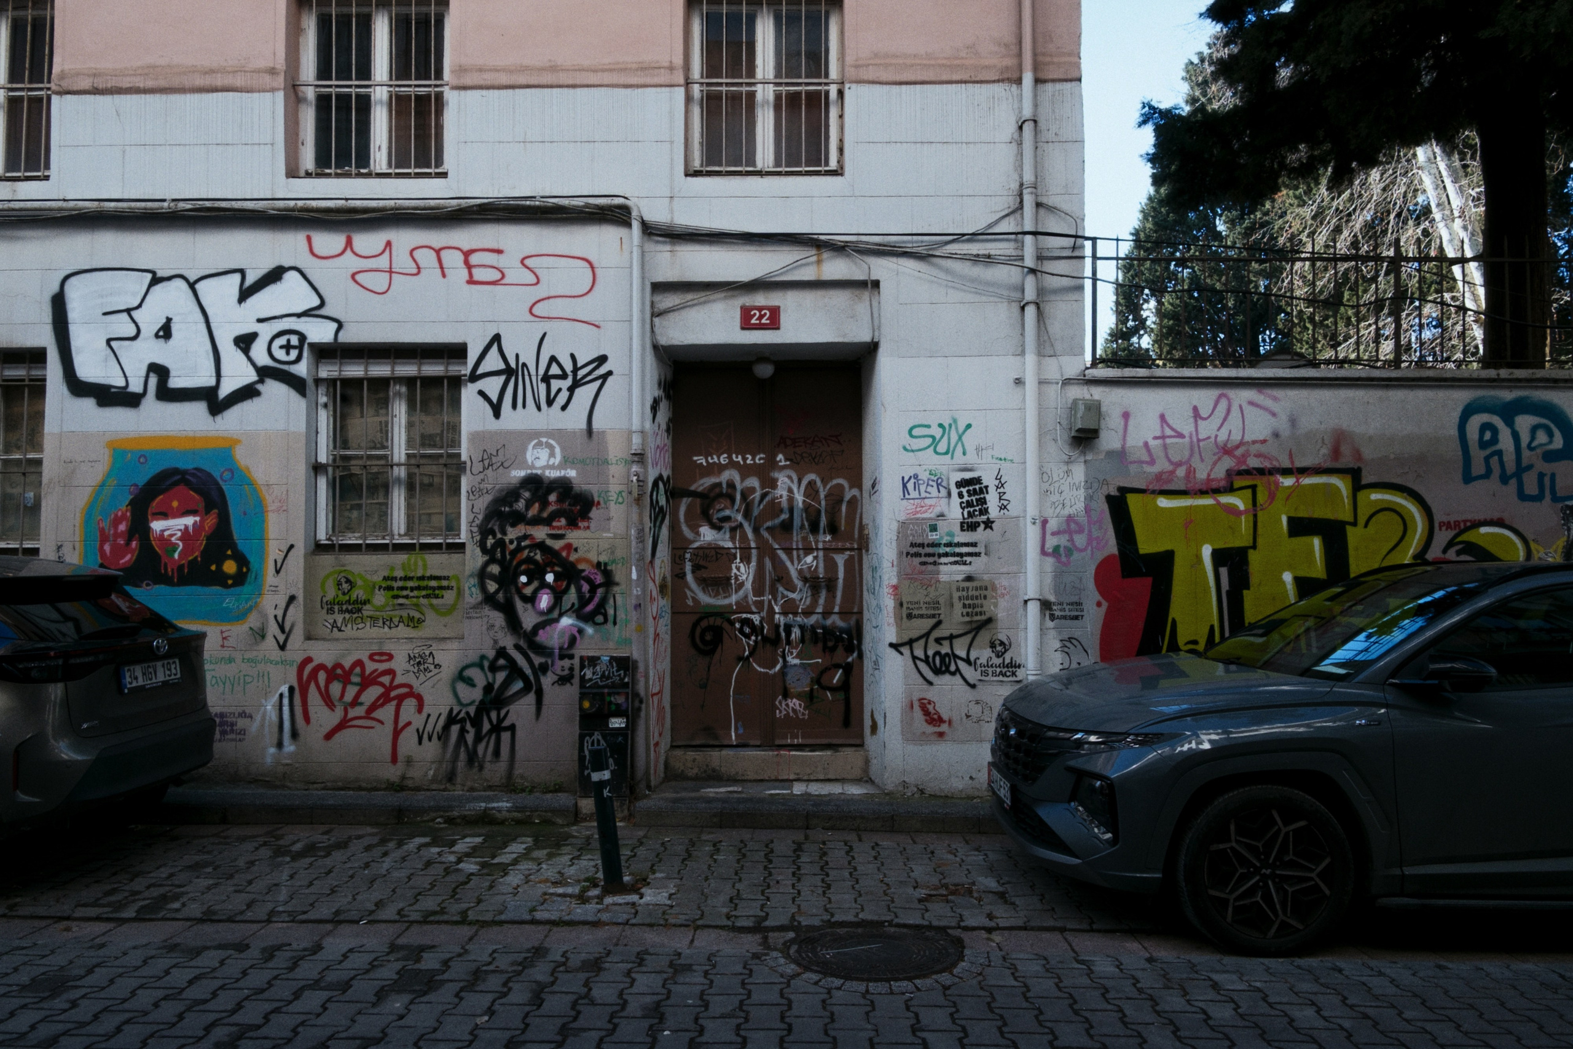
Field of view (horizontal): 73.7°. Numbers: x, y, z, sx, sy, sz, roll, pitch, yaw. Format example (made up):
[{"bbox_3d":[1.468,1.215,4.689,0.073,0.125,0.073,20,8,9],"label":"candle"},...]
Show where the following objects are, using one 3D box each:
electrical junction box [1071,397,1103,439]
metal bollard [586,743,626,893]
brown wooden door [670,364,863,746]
[{"bbox_3d":[1.831,-0.645,6.400,0.163,0.228,0.090,3,-2,1],"label":"electrical junction box"},{"bbox_3d":[-0.864,1.401,5.020,0.092,0.690,0.092,-7,-1,0],"label":"metal bollard"},{"bbox_3d":[-0.135,0.206,7.100,1.300,2.570,0.080,0,-2,0],"label":"brown wooden door"}]

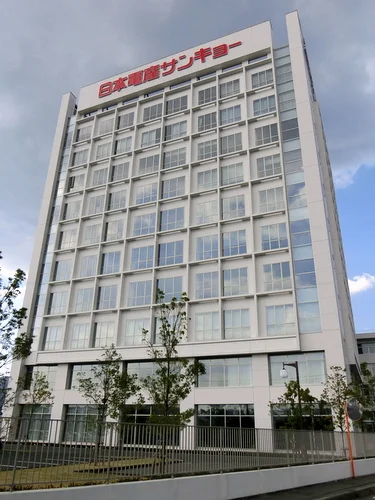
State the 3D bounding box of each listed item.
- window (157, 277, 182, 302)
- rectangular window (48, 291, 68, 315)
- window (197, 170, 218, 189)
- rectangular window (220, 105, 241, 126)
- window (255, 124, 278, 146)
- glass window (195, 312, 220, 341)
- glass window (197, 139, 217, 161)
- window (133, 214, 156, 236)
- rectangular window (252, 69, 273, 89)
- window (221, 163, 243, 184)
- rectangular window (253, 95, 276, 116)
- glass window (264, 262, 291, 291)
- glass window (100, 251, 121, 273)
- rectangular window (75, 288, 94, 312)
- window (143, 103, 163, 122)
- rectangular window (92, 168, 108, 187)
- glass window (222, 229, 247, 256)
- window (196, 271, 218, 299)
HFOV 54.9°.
[{"bbox_3d":[-1.872,3.882,35.732,2.903,2.528,0.150,-9,-25,22],"label":"window"},{"bbox_3d":[-14.722,6.101,41.191,2.630,2.570,0.200,-8,-24,22],"label":"rectangular window"},{"bbox_3d":[2.230,-7.434,38.934,2.470,2.530,0.200,-8,-24,22],"label":"window"},{"bbox_3d":[5.145,-15.885,42.931,2.510,2.710,0.200,-9,-25,22],"label":"rectangular window"},{"bbox_3d":[8.690,-12.513,39.494,2.400,2.450,0.150,-8,-25,21],"label":"window"},{"bbox_3d":[1.911,6.887,32.670,2.409,2.528,0.150,-9,-25,22],"label":"glass window"},{"bbox_3d":[2.421,-11.638,42.364,2.520,2.690,0.200,-9,-25,22],"label":"glass window"},{"bbox_3d":[-4.850,-2.867,41.400,2.950,2.510,0.150,-8,-25,21],"label":"window"},{"bbox_3d":[8.889,-20.094,42.661,2.390,2.450,0.150,-8,-25,21],"label":"rectangular window"},{"bbox_3d":[4.937,-8.234,39.332,2.440,2.470,0.150,-8,-25,21],"label":"window"},{"bbox_3d":[8.854,-16.407,41.417,2.500,2.630,0.200,-9,-25,22],"label":"rectangular window"},{"bbox_3d":[8.375,2.516,33.422,2.600,2.750,0.200,-9,-25,22],"label":"glass window"},{"bbox_3d":[-8.497,1.526,40.195,2.430,2.590,0.200,-8,-24,22],"label":"glass window"},{"bbox_3d":[-11.198,5.564,39.760,2.390,2.690,0.200,-8,-24,22],"label":"rectangular window"},{"bbox_3d":[-4.312,-17.423,46.227,2.800,2.700,0.200,-8,-24,22],"label":"window"},{"bbox_3d":[-11.482,-9.558,47.984,2.510,2.740,0.200,-9,-25,22],"label":"rectangular window"},{"bbox_3d":[4.724,-0.651,36.511,2.480,2.710,0.200,-9,-25,22],"label":"glass window"},{"bbox_3d":[1.997,3.524,35.595,2.400,2.560,0.150,-8,-25,21],"label":"window"}]

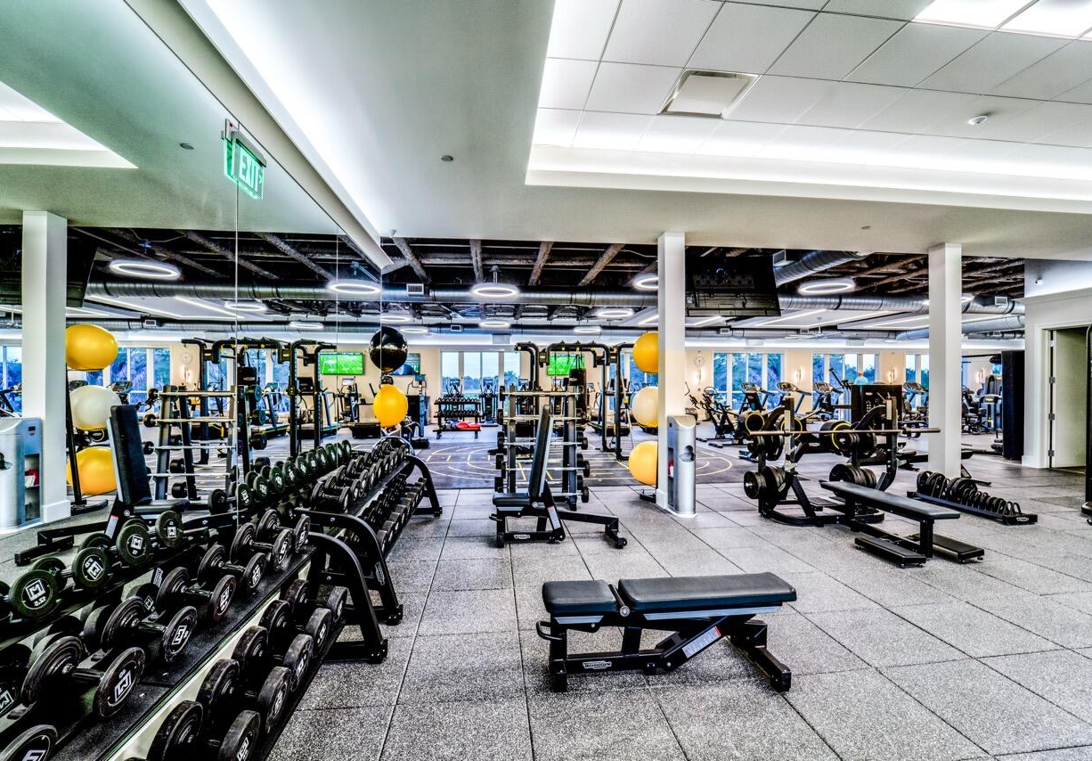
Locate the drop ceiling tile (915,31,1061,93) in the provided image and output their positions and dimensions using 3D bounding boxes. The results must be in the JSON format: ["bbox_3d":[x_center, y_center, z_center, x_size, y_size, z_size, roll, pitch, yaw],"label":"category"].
[{"bbox_3d":[3.217,-2.290,3.215,0.620,0.020,0.580,0,0,-7],"label":"drop ceiling tile"}]

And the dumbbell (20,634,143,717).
[{"bbox_3d":[-1.208,0.779,1.172,0.190,0.160,0.160,15,-2,-7],"label":"dumbbell"}]

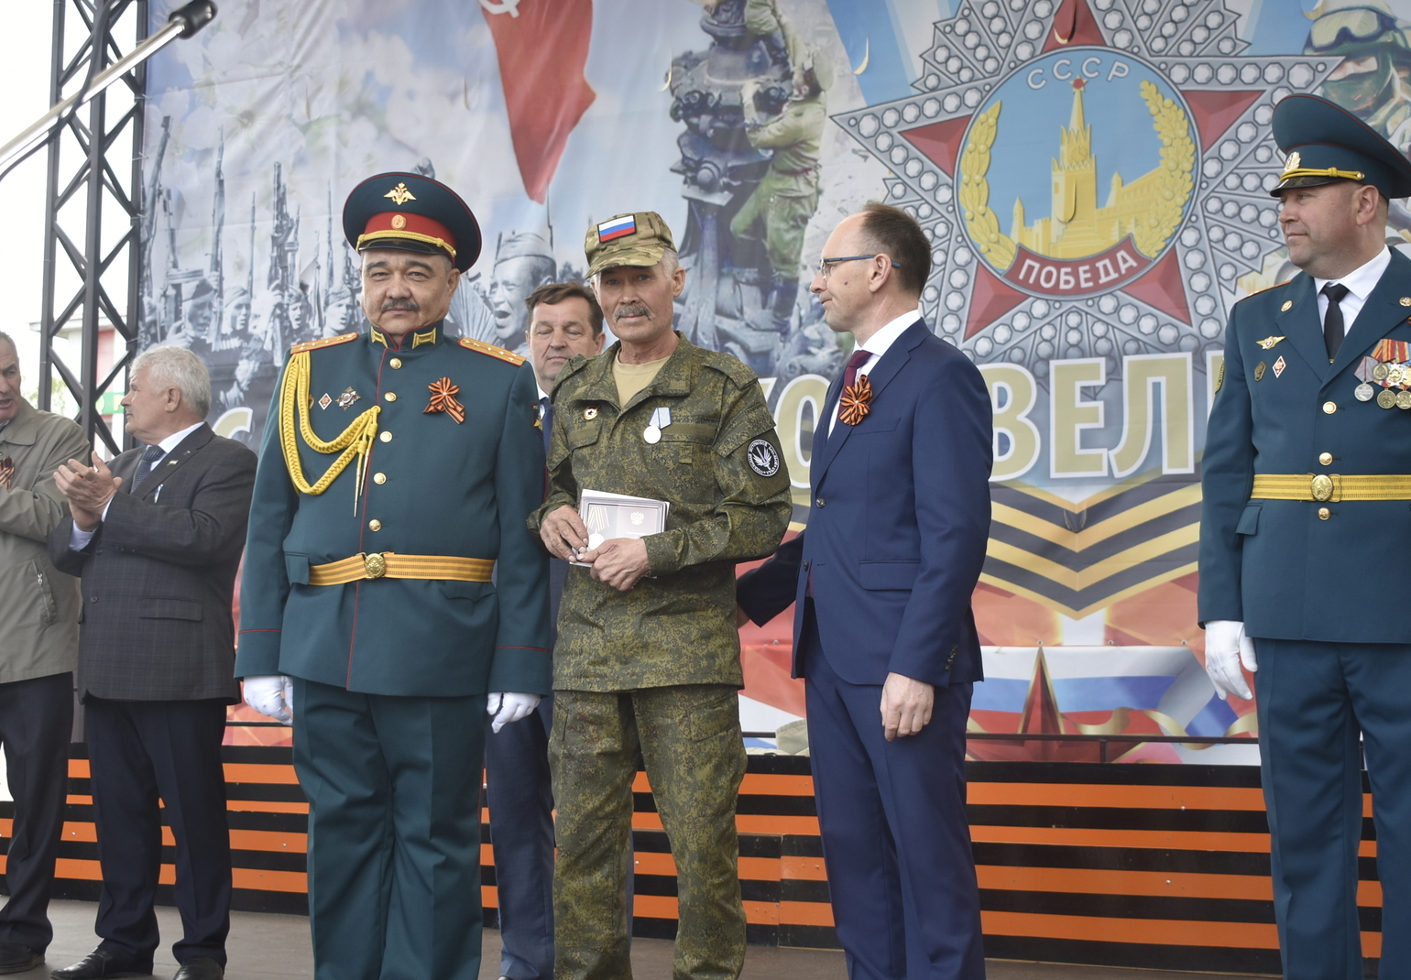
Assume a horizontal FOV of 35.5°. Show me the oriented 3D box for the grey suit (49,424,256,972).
[{"bbox_3d":[-1.480,0.548,5.900,0.550,1.450,0.460,-4,-6,38],"label":"grey suit"}]

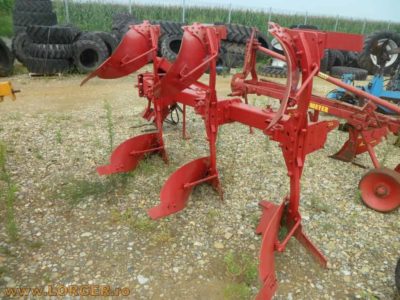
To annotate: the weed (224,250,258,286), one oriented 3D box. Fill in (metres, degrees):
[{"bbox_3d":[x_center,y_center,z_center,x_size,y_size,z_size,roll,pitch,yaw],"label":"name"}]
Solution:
[{"bbox_3d":[0.269,0.772,2.028,0.219,0.167,0.208,1,20,0],"label":"weed"}]

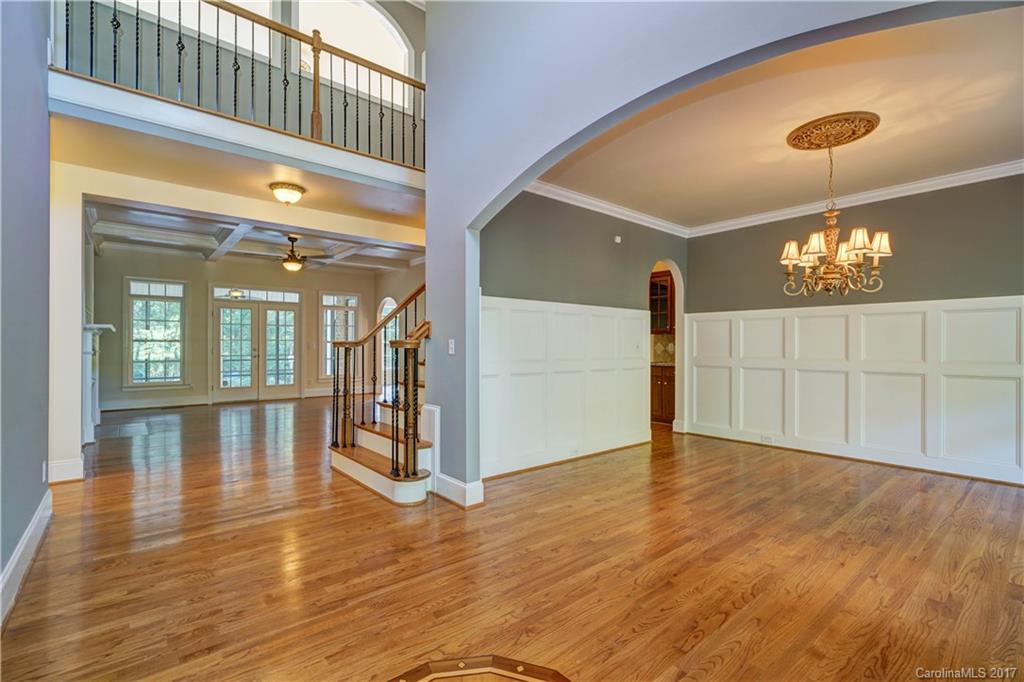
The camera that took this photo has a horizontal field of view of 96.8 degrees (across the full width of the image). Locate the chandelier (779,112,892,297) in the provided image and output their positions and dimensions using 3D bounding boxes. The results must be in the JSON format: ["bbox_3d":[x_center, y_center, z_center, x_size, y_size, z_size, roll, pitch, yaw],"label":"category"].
[{"bbox_3d":[2.246,-0.890,3.172,0.660,1.150,0.660,0,-1,-40],"label":"chandelier"}]

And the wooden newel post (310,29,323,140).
[{"bbox_3d":[-1.788,-2.334,4.160,0.082,1.034,0.082,0,-1,-40],"label":"wooden newel post"}]

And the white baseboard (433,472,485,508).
[{"bbox_3d":[-0.397,1.097,3.409,0.159,0.178,0.425,0,-1,-40],"label":"white baseboard"}]

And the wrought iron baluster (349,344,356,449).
[{"bbox_3d":[-1.509,0.534,4.343,0.030,0.943,0.030,0,-1,-40],"label":"wrought iron baluster"}]

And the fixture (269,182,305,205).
[{"bbox_3d":[-2.212,-1.423,4.474,0.330,0.178,0.330,0,-1,-40],"label":"fixture"}]

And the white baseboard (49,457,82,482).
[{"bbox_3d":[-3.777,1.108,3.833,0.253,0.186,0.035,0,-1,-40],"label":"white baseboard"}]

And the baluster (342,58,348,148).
[{"bbox_3d":[-1.585,-2.250,4.330,0.040,0.867,0.040,0,-1,-40],"label":"baluster"}]

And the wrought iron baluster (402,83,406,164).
[{"bbox_3d":[-1.118,-2.248,4.725,0.020,0.867,0.020,0,-1,-40],"label":"wrought iron baluster"}]

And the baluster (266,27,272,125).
[{"bbox_3d":[-2.080,-2.253,3.911,0.020,0.867,0.020,0,-1,-40],"label":"baluster"}]

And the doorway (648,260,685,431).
[{"bbox_3d":[1.890,0.091,5.680,0.793,2.220,0.136,0,-1,-40],"label":"doorway"}]

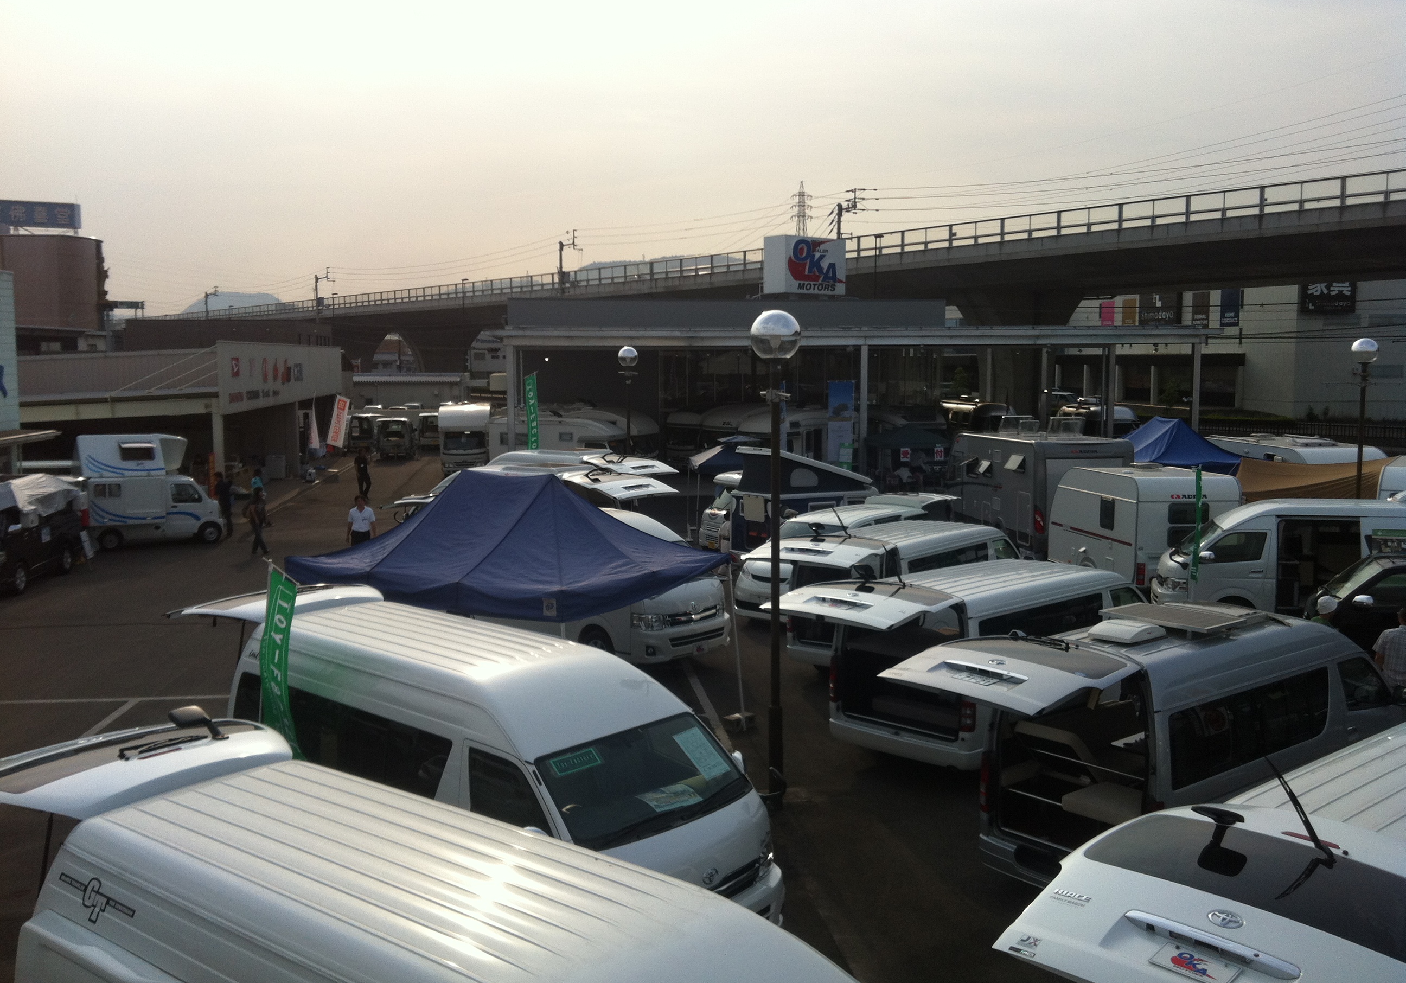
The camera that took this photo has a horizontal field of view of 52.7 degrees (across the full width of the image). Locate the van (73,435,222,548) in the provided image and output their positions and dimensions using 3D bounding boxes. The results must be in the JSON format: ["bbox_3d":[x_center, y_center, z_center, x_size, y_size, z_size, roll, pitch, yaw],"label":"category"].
[{"bbox_3d":[-14.650,-0.032,37.428,3.400,2.920,1.500,-4,6,-35],"label":"van"}]

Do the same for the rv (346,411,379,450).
[{"bbox_3d":[-18.206,-3.132,75.512,1.500,1.950,3.400,-1,5,-14],"label":"rv"}]

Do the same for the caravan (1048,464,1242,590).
[{"bbox_3d":[9.119,0.711,30.079,2.150,2.520,4.700,-1,5,-9],"label":"caravan"}]

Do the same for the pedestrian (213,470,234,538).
[{"bbox_3d":[-12.499,0.340,37.170,0.360,1.720,0.520,-2,5,-20],"label":"pedestrian"}]

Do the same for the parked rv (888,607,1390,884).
[{"bbox_3d":[4.502,2.289,13.304,6.400,2.360,1.900,-5,7,-42],"label":"parked rv"}]

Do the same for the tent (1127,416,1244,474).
[{"bbox_3d":[12.299,-0.441,37.608,4.300,3.100,3.000,-2,5,-24],"label":"tent"}]

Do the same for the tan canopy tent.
[{"bbox_3d":[12.230,-0.209,28.500,3.100,1.100,4.200,2,6,26],"label":"tan canopy tent"}]

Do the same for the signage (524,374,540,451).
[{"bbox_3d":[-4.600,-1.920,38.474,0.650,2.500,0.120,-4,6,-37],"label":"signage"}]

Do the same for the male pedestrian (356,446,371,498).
[{"bbox_3d":[-11.481,-0.616,48.028,0.550,1.720,0.360,-1,5,-15],"label":"male pedestrian"}]

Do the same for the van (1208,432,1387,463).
[{"bbox_3d":[15.550,-0.013,37.437,2.200,2.700,6.300,0,5,-1],"label":"van"}]

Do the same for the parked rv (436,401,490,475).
[{"bbox_3d":[-10.256,-2.115,61.338,2.080,3.000,5.000,-1,5,-7],"label":"parked rv"}]

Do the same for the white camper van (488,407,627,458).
[{"bbox_3d":[-5.454,-1.403,53.672,5.000,2.850,2.000,3,6,29],"label":"white camper van"}]

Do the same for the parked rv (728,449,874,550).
[{"bbox_3d":[2.151,0.570,27.757,3.250,2.850,1.520,-4,7,-41],"label":"parked rv"}]

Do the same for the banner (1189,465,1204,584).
[{"bbox_3d":[7.967,0.541,22.930,0.120,1.850,0.500,2,5,26],"label":"banner"}]

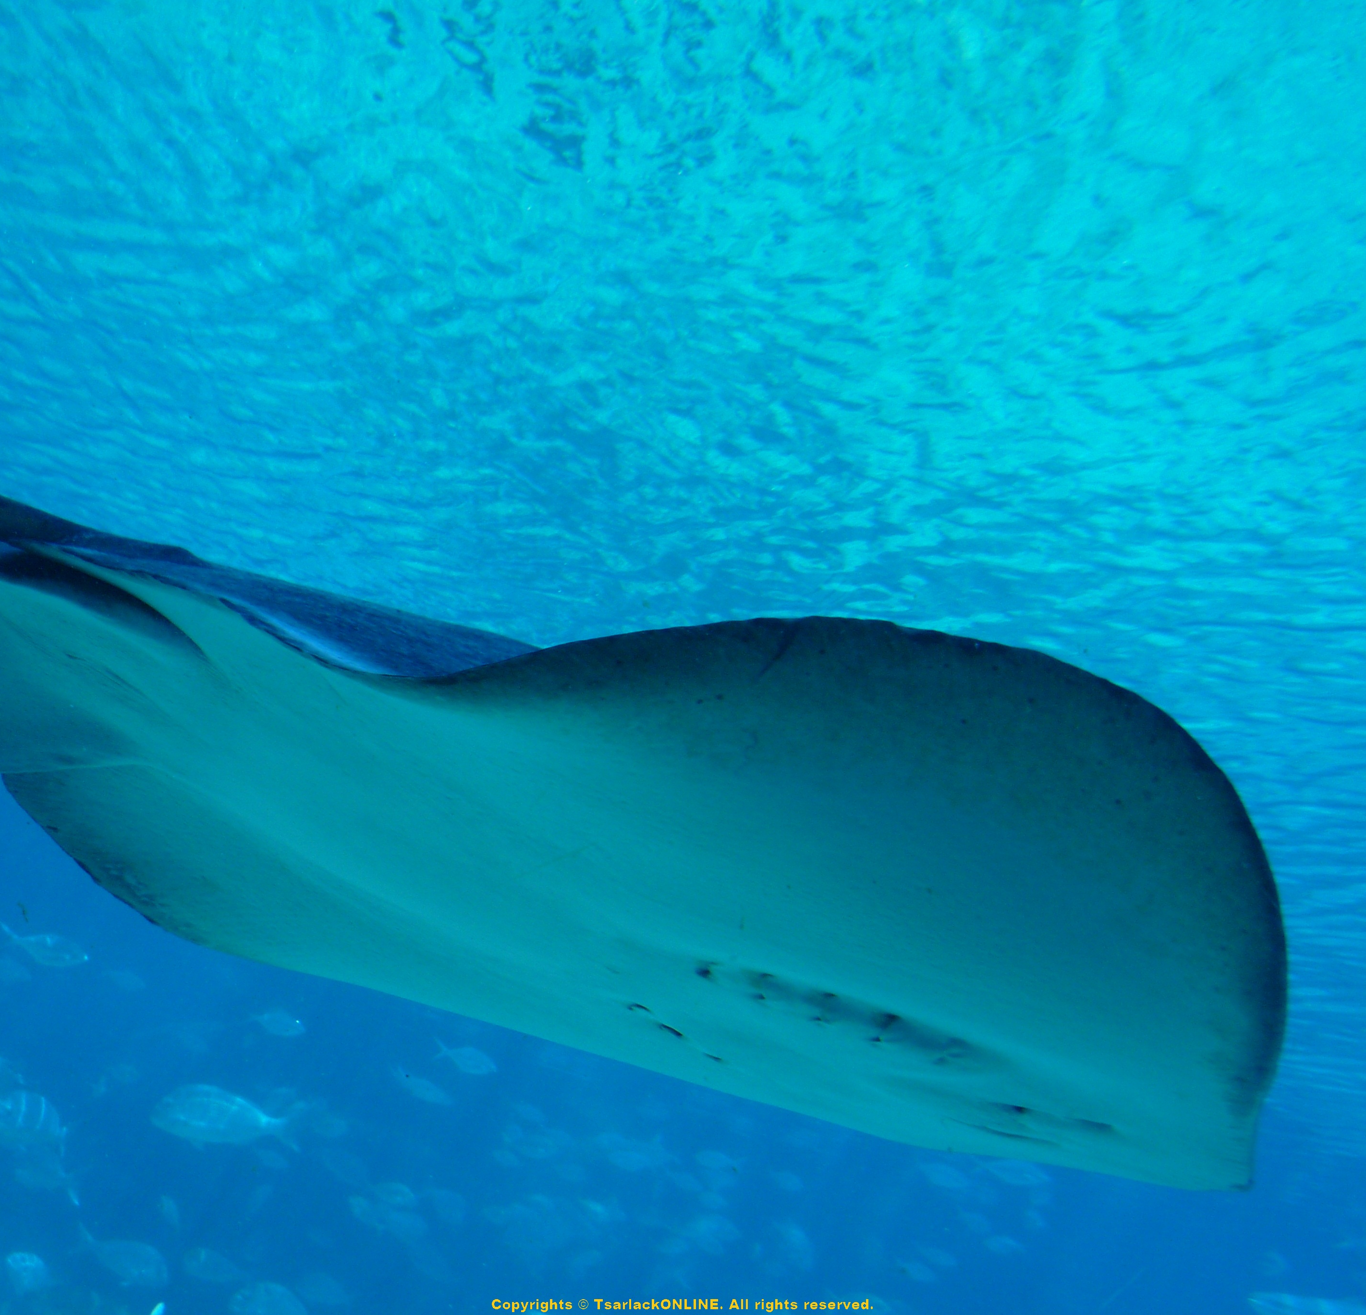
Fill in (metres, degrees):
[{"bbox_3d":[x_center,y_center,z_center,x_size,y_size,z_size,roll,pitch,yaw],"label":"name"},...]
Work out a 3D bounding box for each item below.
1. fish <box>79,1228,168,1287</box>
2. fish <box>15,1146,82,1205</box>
[{"bbox_3d":[-1.583,1.692,4.300,0.250,0.110,0.048,26,-21,7],"label":"fish"},{"bbox_3d":[-1.886,1.535,4.500,0.230,0.105,0.045,16,-19,21],"label":"fish"}]

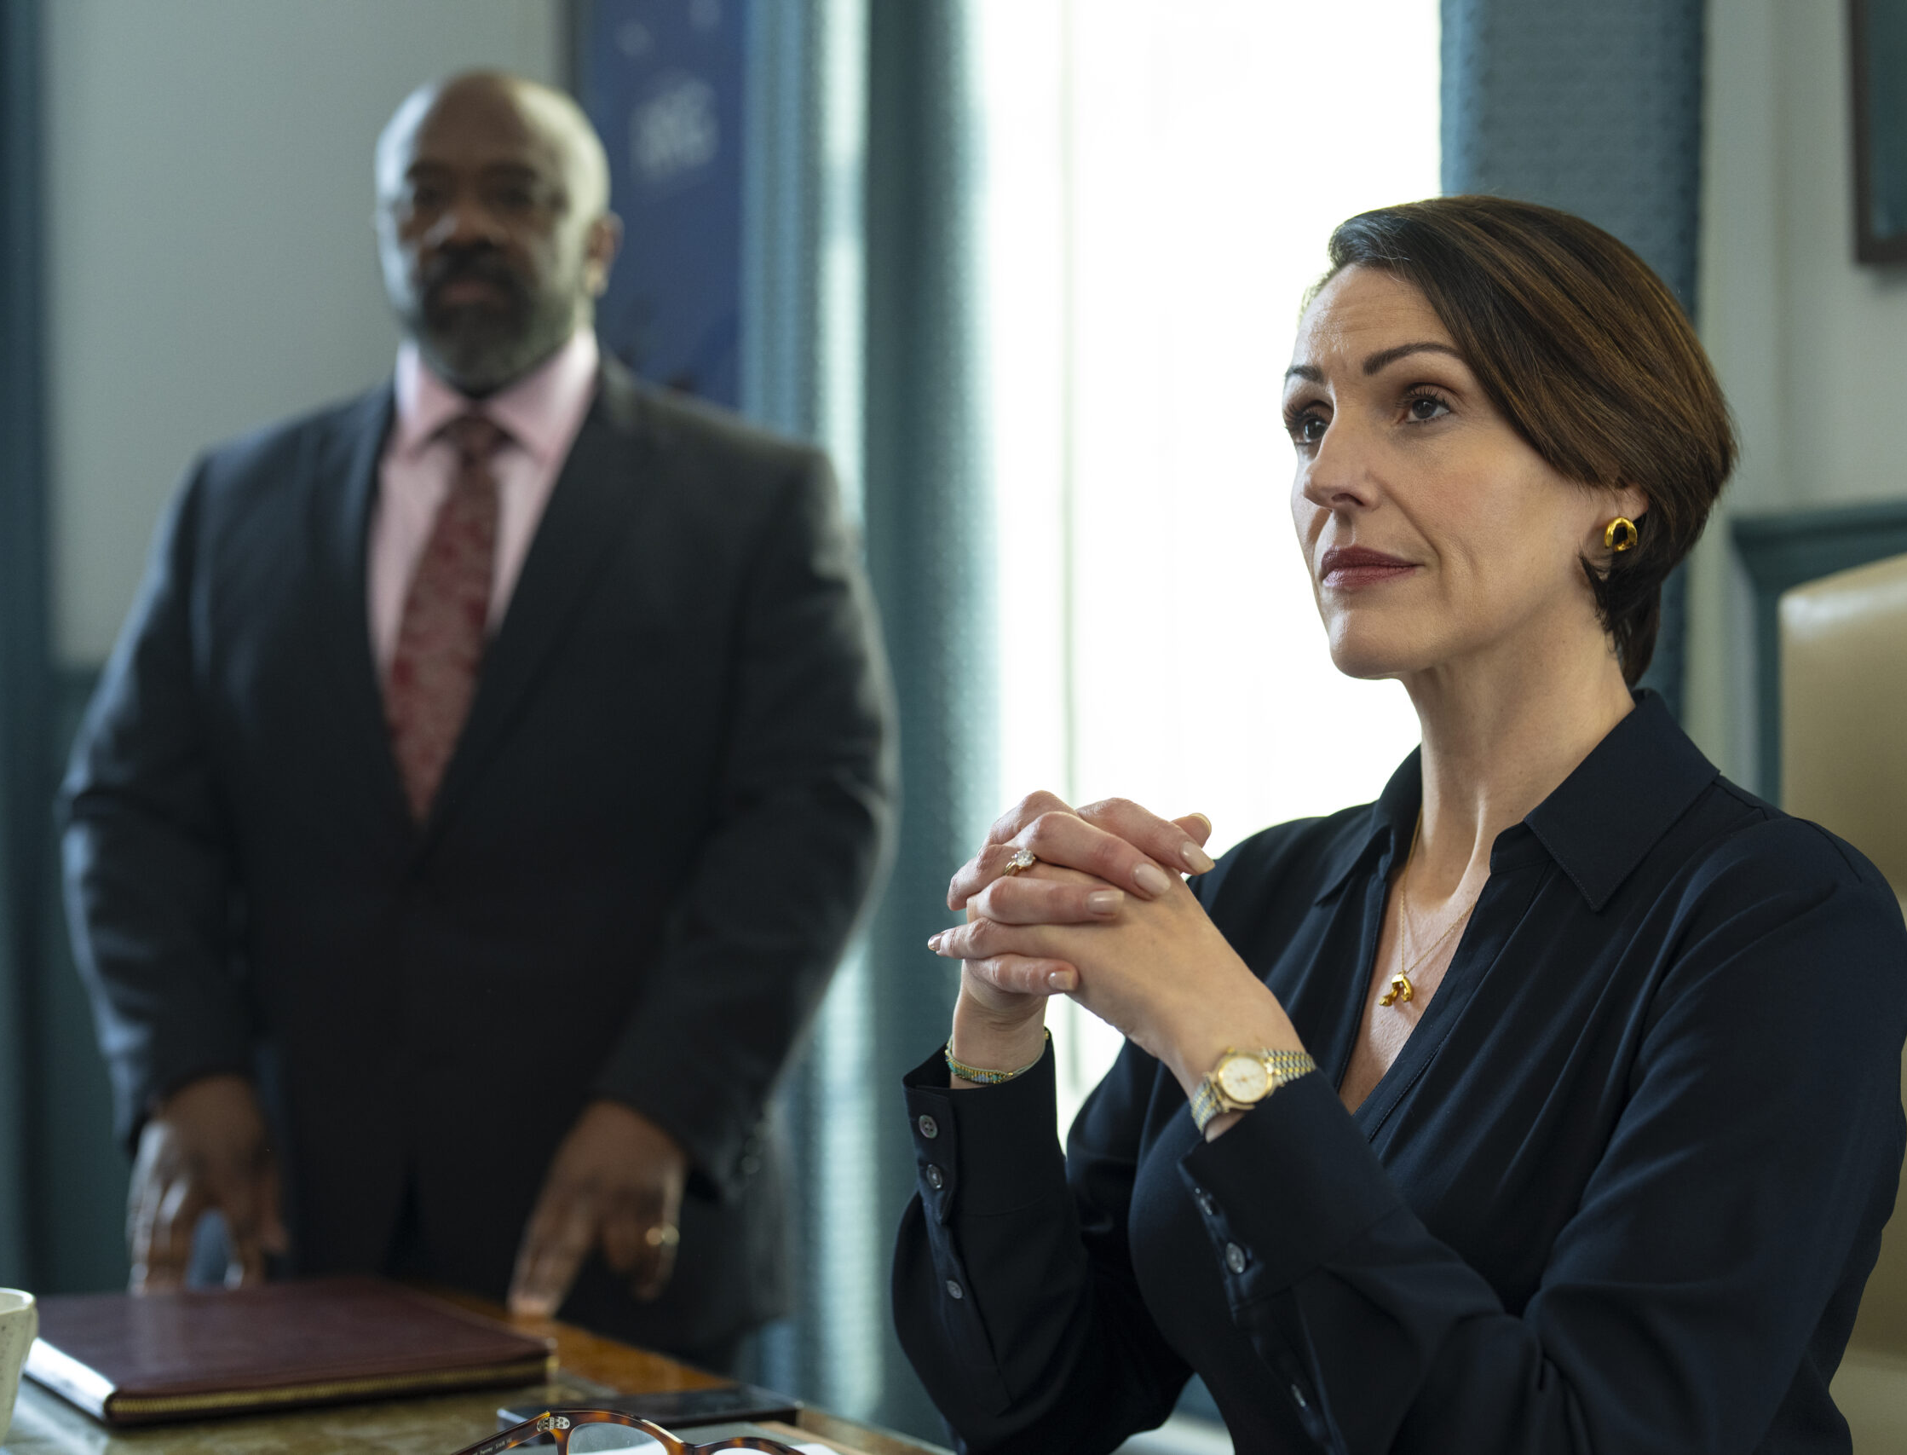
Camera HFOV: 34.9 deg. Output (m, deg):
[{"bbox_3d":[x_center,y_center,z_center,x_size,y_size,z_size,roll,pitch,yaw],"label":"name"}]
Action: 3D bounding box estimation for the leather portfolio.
[{"bbox_3d":[-0.438,0.386,1.899,0.265,0.020,0.330,1,-1,-30],"label":"leather portfolio"}]

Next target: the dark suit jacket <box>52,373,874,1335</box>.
[{"bbox_3d":[-0.363,0.095,2.320,0.630,0.760,0.380,0,-1,12],"label":"dark suit jacket"}]

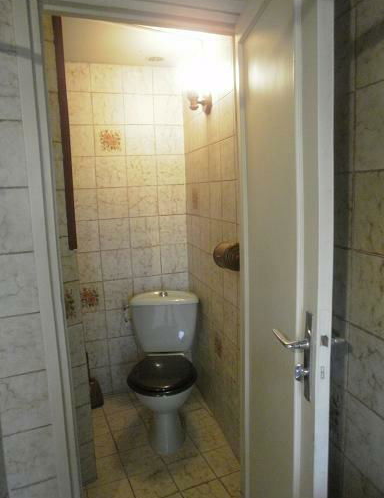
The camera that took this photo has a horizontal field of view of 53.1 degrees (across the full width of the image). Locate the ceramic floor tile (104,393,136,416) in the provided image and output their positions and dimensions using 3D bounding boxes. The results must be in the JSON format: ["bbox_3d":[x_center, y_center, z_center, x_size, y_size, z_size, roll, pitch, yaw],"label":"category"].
[{"bbox_3d":[-0.492,1.043,2.563,0.199,0.010,0.197,-5,9,-22],"label":"ceramic floor tile"}]

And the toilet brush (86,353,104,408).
[{"bbox_3d":[-0.647,0.843,2.510,0.120,0.370,0.120,-4,8,-15],"label":"toilet brush"}]

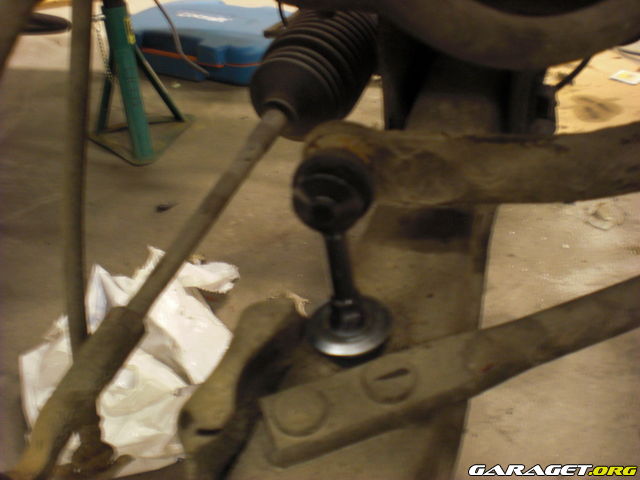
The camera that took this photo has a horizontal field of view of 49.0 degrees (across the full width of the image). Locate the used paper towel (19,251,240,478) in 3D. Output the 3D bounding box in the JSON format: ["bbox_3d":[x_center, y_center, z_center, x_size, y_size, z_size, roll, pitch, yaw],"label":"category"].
[{"bbox_3d":[-0.208,0.105,0.788,0.260,0.095,0.310,13,38,24],"label":"used paper towel"}]

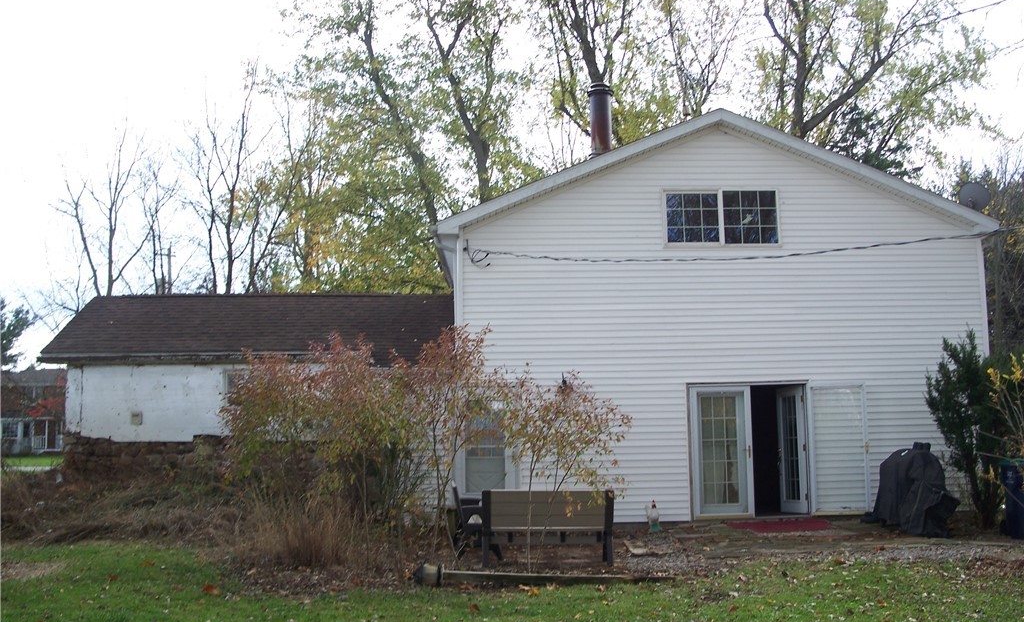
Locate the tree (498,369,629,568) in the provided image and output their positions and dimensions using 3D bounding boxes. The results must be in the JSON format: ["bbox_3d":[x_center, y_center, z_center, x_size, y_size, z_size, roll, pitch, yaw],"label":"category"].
[{"bbox_3d":[0.607,1.856,12.900,1.450,2.250,1.400,-1,-6,-2],"label":"tree"}]

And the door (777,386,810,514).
[{"bbox_3d":[4.674,2.308,18.163,0.050,2.040,0.860,0,-6,-14],"label":"door"}]

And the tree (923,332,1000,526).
[{"bbox_3d":[6.972,1.814,16.900,1.100,3.000,1.100,-1,-6,-2],"label":"tree"}]

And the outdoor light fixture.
[{"bbox_3d":[-0.950,2.961,12.300,0.340,0.250,0.250,-1,-6,-2],"label":"outdoor light fixture"}]

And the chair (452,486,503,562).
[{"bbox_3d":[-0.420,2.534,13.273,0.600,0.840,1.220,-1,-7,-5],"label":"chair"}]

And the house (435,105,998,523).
[{"bbox_3d":[3.229,0.434,21.406,9.180,6.660,7.800,-1,-6,-2],"label":"house"}]

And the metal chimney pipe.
[{"bbox_3d":[1.512,-3.221,18.800,0.380,1.450,0.380,-1,-6,-2],"label":"metal chimney pipe"}]

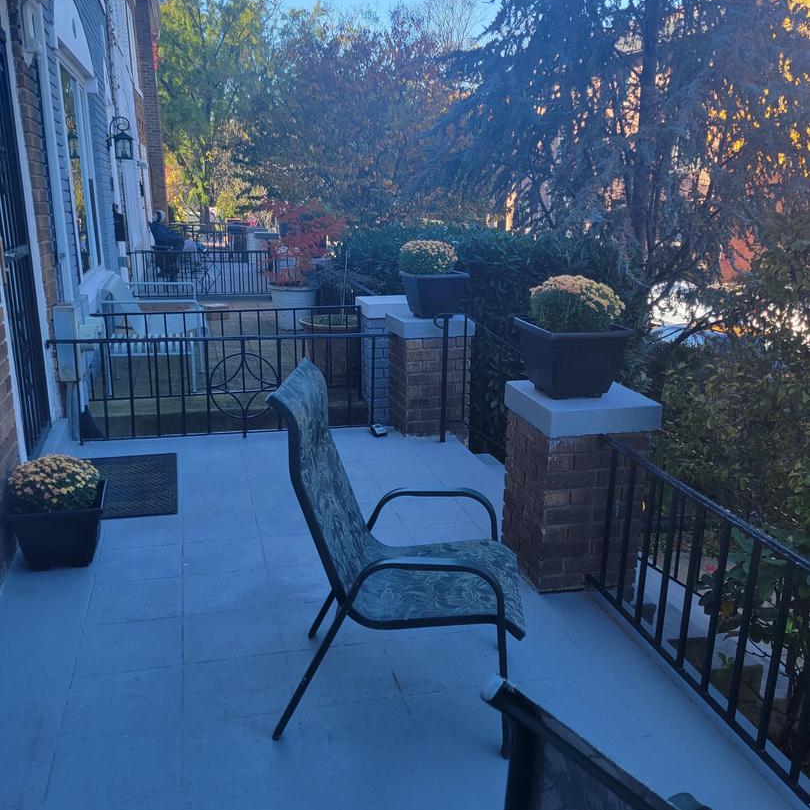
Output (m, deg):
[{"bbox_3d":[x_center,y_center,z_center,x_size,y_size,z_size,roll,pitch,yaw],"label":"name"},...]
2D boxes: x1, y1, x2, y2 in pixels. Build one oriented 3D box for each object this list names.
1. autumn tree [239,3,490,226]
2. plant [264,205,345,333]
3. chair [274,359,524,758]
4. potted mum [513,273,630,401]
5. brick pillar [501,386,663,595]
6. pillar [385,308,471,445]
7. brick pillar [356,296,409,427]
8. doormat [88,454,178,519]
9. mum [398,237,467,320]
[{"bbox_3d":[-1.097,-6.656,20.826,6.000,6.312,5.600,-4,16,-14],"label":"autumn tree"},{"bbox_3d":[-1.032,-1.483,8.453,0.808,1.345,0.808,-4,16,-14],"label":"plant"},{"bbox_3d":[0.004,0.396,2.323,0.680,0.959,0.555,2,16,5],"label":"chair"},{"bbox_3d":[0.629,-0.255,3.061,0.326,0.420,0.326,-4,16,-14],"label":"potted mum"},{"bbox_3d":[0.655,0.301,3.181,0.423,0.714,0.434,-4,16,-14],"label":"brick pillar"},{"bbox_3d":[0.152,-0.218,5.096,0.431,0.698,0.441,-4,16,-14],"label":"pillar"},{"bbox_3d":[-0.090,-0.338,5.730,0.426,0.797,0.419,-4,16,-14],"label":"brick pillar"},{"bbox_3d":[-1.445,0.394,4.054,0.595,0.012,0.882,-4,16,-14],"label":"doormat"},{"bbox_3d":[0.175,-0.764,4.928,0.337,0.445,0.337,-4,16,-14],"label":"mum"}]

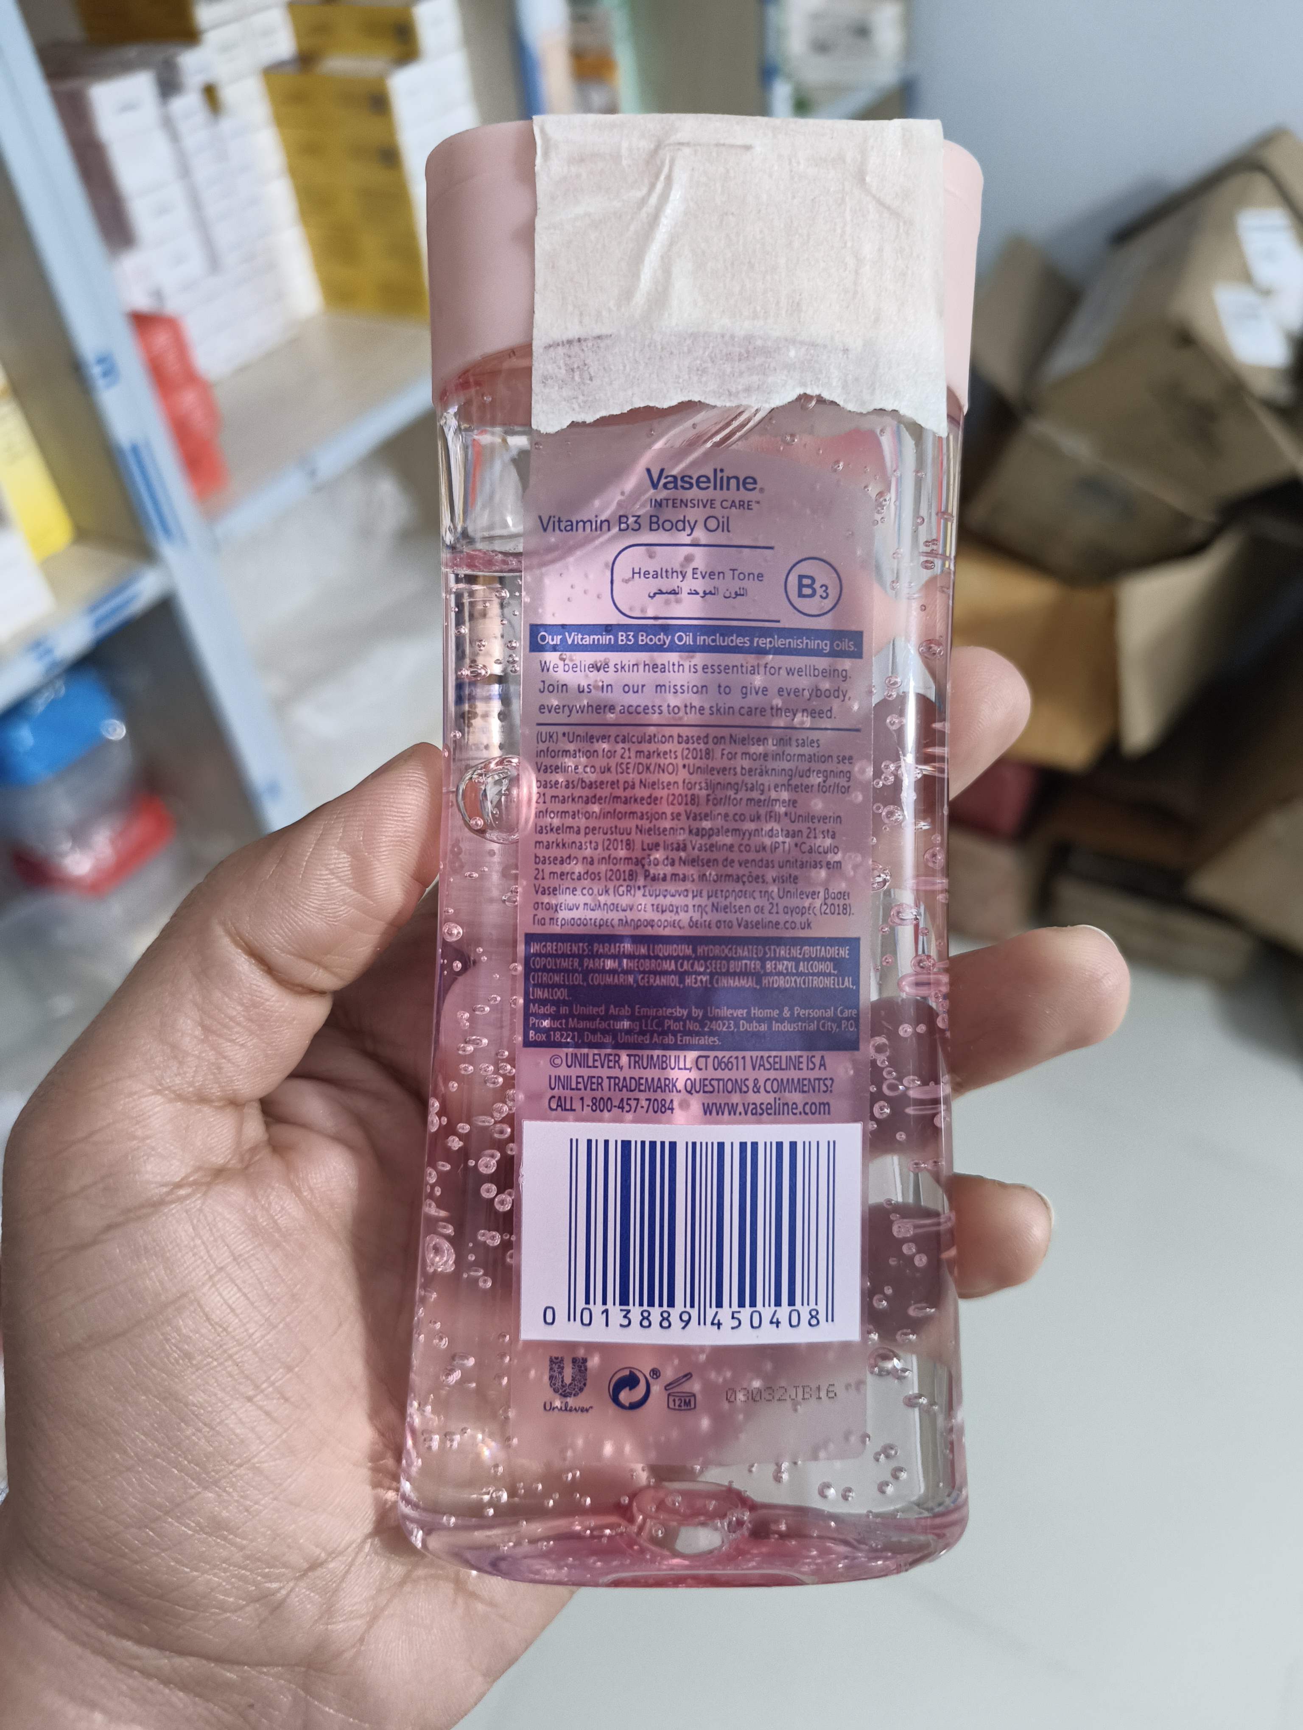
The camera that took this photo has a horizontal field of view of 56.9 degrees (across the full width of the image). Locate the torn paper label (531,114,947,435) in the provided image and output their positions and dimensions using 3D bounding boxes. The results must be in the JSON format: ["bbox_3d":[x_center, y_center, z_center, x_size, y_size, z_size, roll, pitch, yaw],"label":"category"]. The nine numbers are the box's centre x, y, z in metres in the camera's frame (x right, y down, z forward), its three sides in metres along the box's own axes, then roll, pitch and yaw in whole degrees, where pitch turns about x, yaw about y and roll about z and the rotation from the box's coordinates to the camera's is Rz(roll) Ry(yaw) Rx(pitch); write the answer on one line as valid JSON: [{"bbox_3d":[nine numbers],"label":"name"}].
[{"bbox_3d":[0.010,-0.068,0.138,0.048,0.009,0.036,1,88,-5],"label":"torn paper label"}]

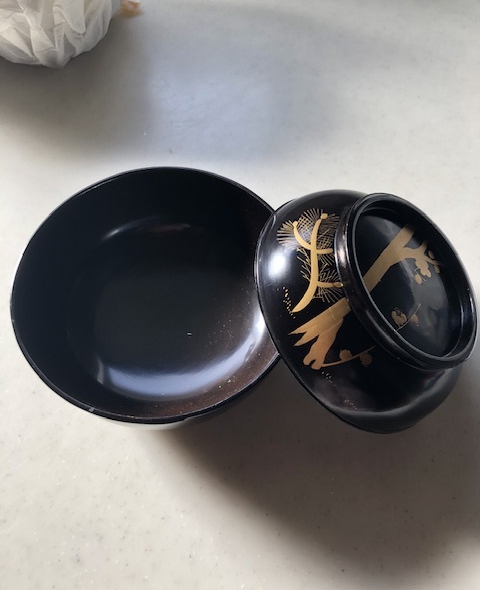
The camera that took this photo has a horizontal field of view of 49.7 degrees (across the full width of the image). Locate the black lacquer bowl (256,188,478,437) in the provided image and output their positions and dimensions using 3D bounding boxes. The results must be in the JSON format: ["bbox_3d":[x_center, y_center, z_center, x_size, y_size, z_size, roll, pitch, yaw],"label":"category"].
[{"bbox_3d":[0.065,-0.002,0.230,0.118,0.036,0.118,18,57,-29],"label":"black lacquer bowl"}]

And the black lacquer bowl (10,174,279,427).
[{"bbox_3d":[-0.034,0.007,0.247,0.123,0.060,0.123,0,62,0],"label":"black lacquer bowl"}]

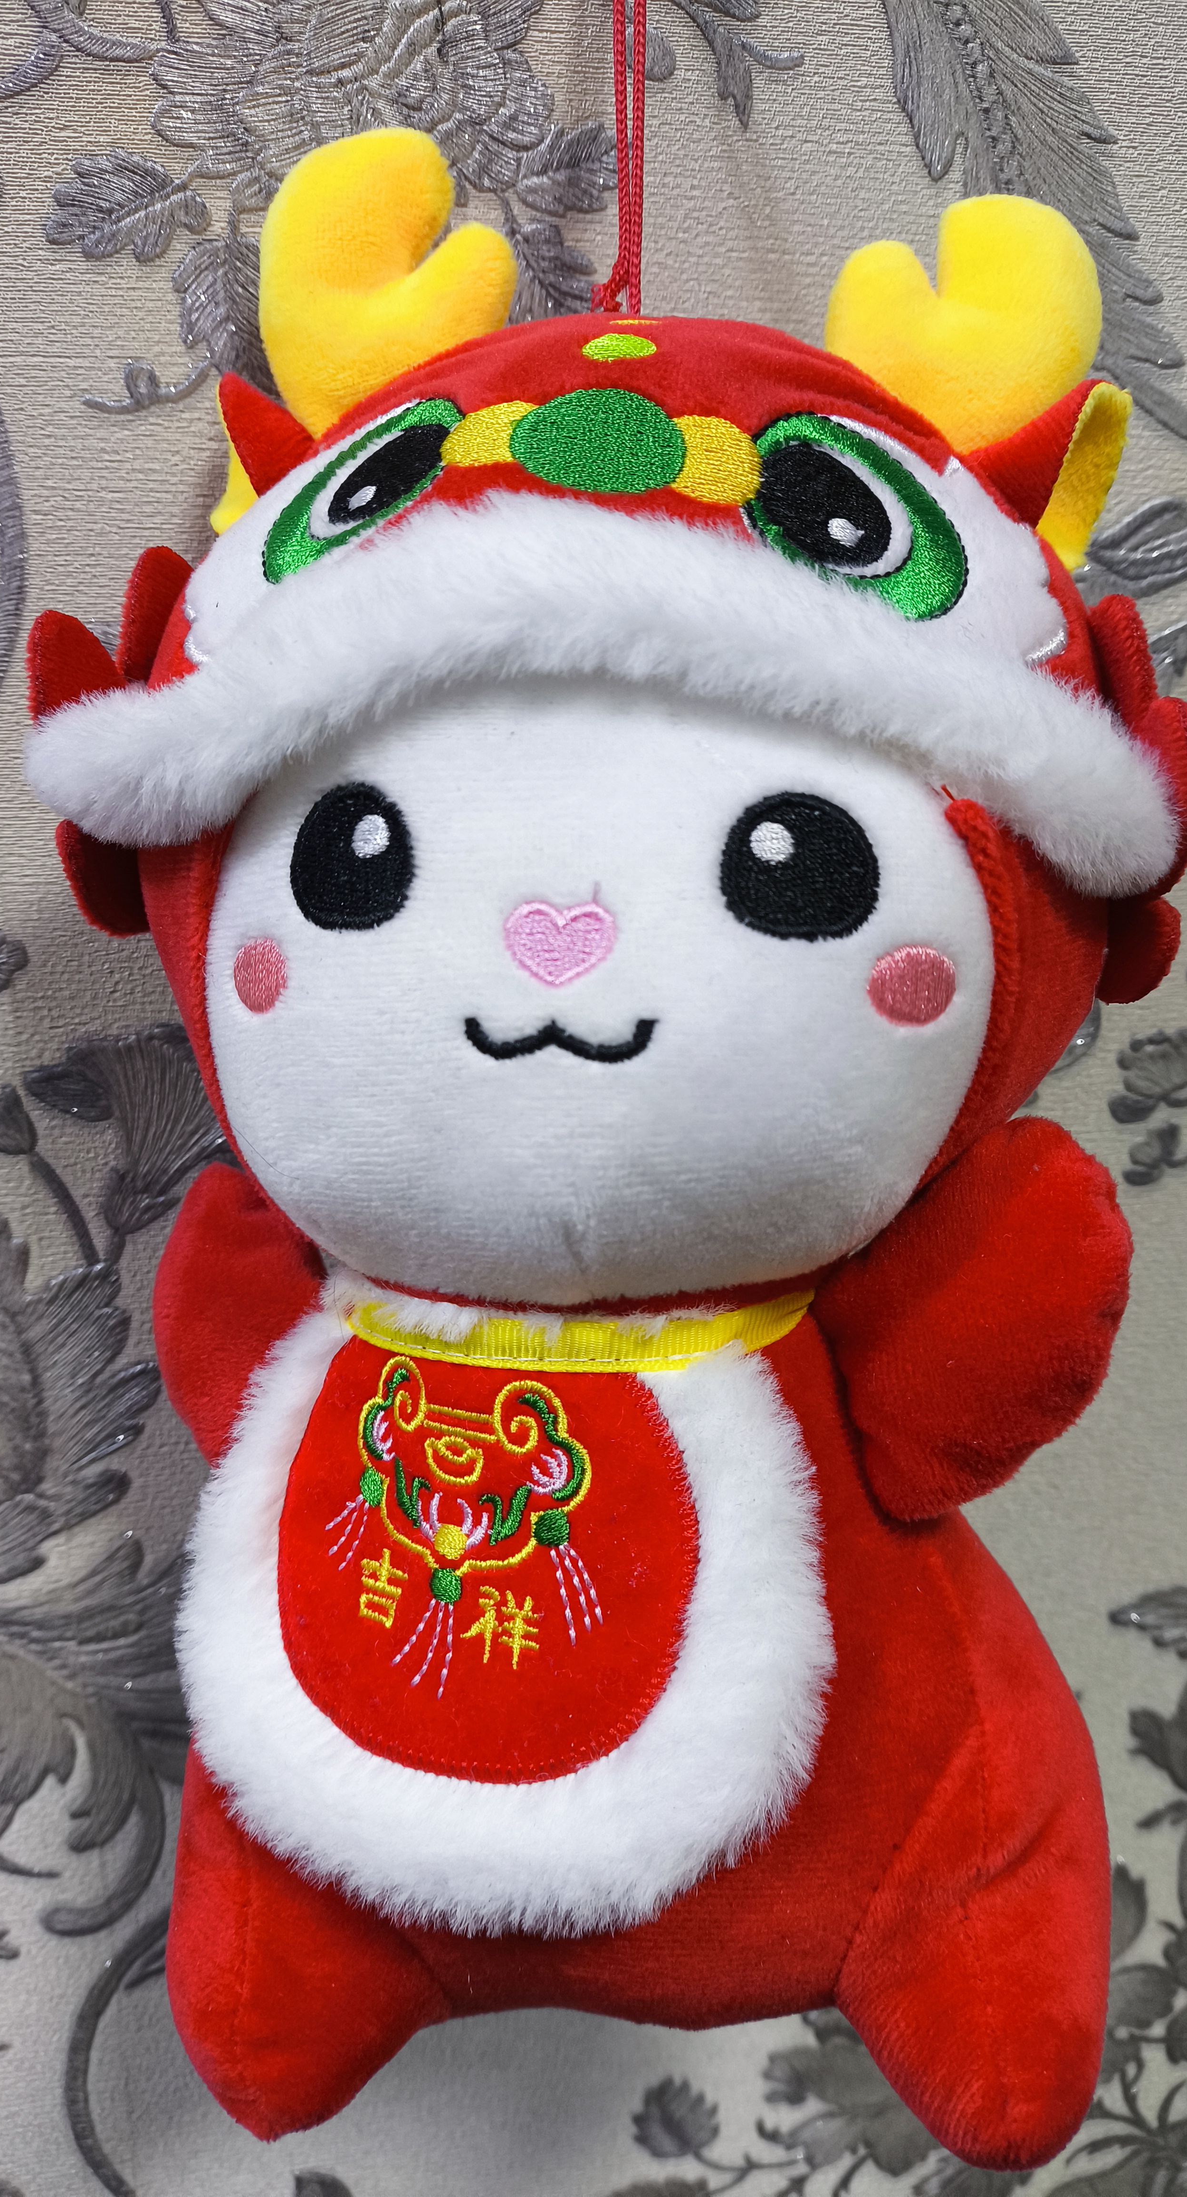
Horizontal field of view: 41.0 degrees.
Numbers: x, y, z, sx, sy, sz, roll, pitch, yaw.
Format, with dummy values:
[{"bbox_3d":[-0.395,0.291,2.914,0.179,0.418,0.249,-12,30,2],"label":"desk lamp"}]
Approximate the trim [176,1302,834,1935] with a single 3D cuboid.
[{"bbox_3d":[-0.028,0.095,0.312,0.138,0.125,0.045,4,2,17],"label":"trim"}]

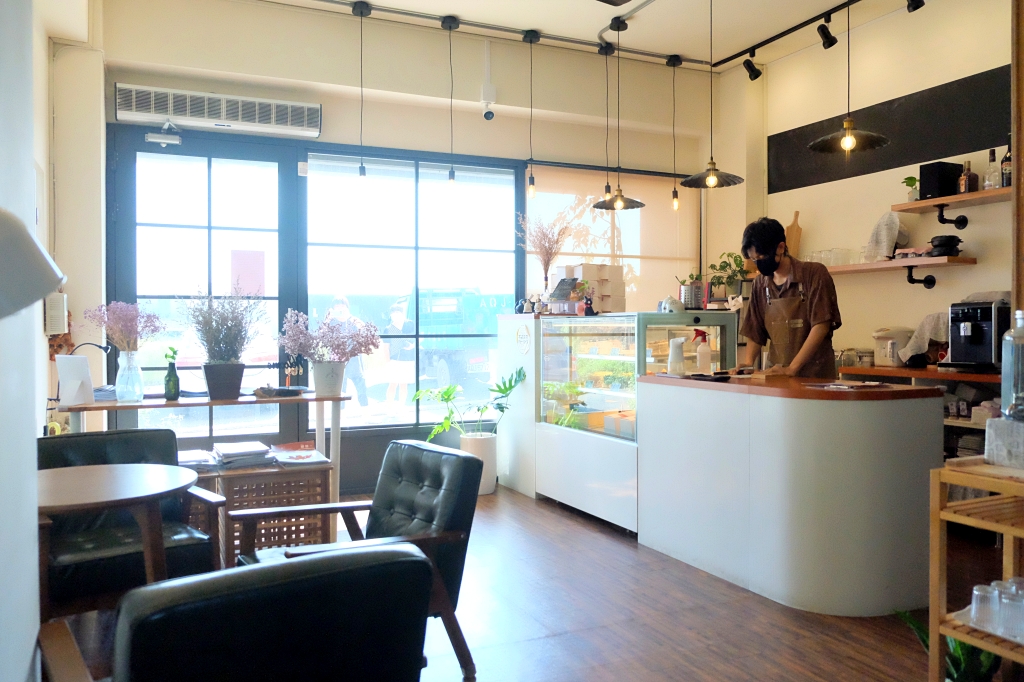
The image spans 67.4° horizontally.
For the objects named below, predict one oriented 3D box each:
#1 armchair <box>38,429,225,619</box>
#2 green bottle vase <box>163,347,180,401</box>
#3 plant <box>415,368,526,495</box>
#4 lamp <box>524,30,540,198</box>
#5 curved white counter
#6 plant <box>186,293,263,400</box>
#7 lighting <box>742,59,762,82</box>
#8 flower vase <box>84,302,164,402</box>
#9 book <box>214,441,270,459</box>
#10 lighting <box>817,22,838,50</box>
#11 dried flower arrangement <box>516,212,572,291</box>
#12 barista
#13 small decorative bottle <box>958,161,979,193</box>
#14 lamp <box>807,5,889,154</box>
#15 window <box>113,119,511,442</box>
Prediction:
[{"bbox_3d":[-1.474,0.756,2.959,0.630,0.740,0.700,-1,2,-32],"label":"armchair"},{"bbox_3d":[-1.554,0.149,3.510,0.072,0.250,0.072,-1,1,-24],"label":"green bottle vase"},{"bbox_3d":[-0.293,0.623,5.257,0.600,0.860,0.580,-1,1,-26],"label":"plant"},{"bbox_3d":[0.140,-1.571,5.360,0.110,1.160,0.110,0,1,0],"label":"lamp"},{"bbox_3d":[1.204,0.630,3.576,0.570,0.890,1.320,-1,1,-26],"label":"curved white counter"},{"bbox_3d":[-1.341,0.026,3.580,0.340,0.500,0.320,0,1,-23],"label":"plant"},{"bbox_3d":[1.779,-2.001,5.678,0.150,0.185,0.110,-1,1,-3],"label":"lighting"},{"bbox_3d":[-1.842,0.059,3.650,0.340,0.470,0.340,-1,1,-26],"label":"flower vase"},{"bbox_3d":[-1.329,0.537,3.780,0.225,0.025,0.290,-1,1,-27],"label":"book"},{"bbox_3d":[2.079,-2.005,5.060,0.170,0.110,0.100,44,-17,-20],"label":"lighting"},{"bbox_3d":[0.226,-0.617,5.420,0.330,0.549,0.350,-1,2,-25],"label":"dried flower arrangement"},{"bbox_3d":[1.429,0.205,4.025,0.530,1.730,0.520,-2,2,-40],"label":"barista"},{"bbox_3d":[2.688,-0.958,4.520,0.078,0.207,0.078,-1,1,-7],"label":"small decorative bottle"},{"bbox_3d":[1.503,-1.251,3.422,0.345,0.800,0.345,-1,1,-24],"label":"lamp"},{"bbox_3d":[-1.207,-0.357,5.254,2.759,1.954,0.100,0,1,-23],"label":"window"}]

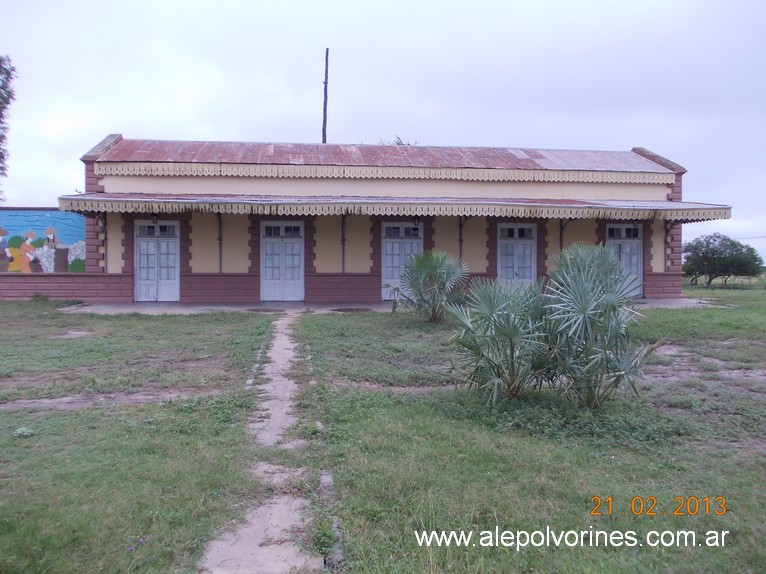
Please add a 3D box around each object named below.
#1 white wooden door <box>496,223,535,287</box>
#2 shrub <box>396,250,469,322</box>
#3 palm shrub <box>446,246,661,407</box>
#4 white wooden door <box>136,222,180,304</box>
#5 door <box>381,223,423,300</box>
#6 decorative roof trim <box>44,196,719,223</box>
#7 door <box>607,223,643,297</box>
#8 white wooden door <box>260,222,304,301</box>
[{"bbox_3d":[5.462,-1.040,25.193,1.649,3.050,0.130,0,1,-8],"label":"white wooden door"},{"bbox_3d":[1.402,-0.014,17.200,1.944,1.944,1.800,0,1,0],"label":"shrub"},{"bbox_3d":[1.872,0.444,7.050,2.231,1.741,1.750,0,1,0],"label":"palm shrub"},{"bbox_3d":[-8.483,-0.956,23.300,1.649,3.050,0.130,0,1,-8],"label":"white wooden door"},{"bbox_3d":[0.791,-1.012,24.559,1.649,3.050,0.130,0,1,-8],"label":"door"},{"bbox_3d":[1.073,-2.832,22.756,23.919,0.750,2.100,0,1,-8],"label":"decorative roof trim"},{"bbox_3d":[10.071,-1.068,25.819,1.649,3.050,0.130,0,1,-8],"label":"door"},{"bbox_3d":[-3.870,-0.984,23.927,1.649,3.050,0.130,0,1,-8],"label":"white wooden door"}]

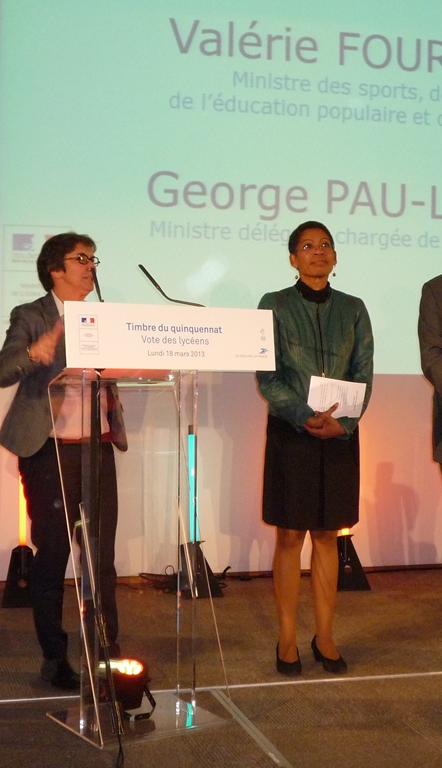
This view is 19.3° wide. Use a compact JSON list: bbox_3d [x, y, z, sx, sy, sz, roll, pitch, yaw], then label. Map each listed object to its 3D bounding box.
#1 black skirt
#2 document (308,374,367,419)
[{"bbox_3d":[0.350,0.306,5.030,0.380,0.480,0.290,0,2,-9],"label":"black skirt"},{"bbox_3d":[0.427,0.052,4.830,0.210,0.148,0.010,9,-22,8],"label":"document"}]

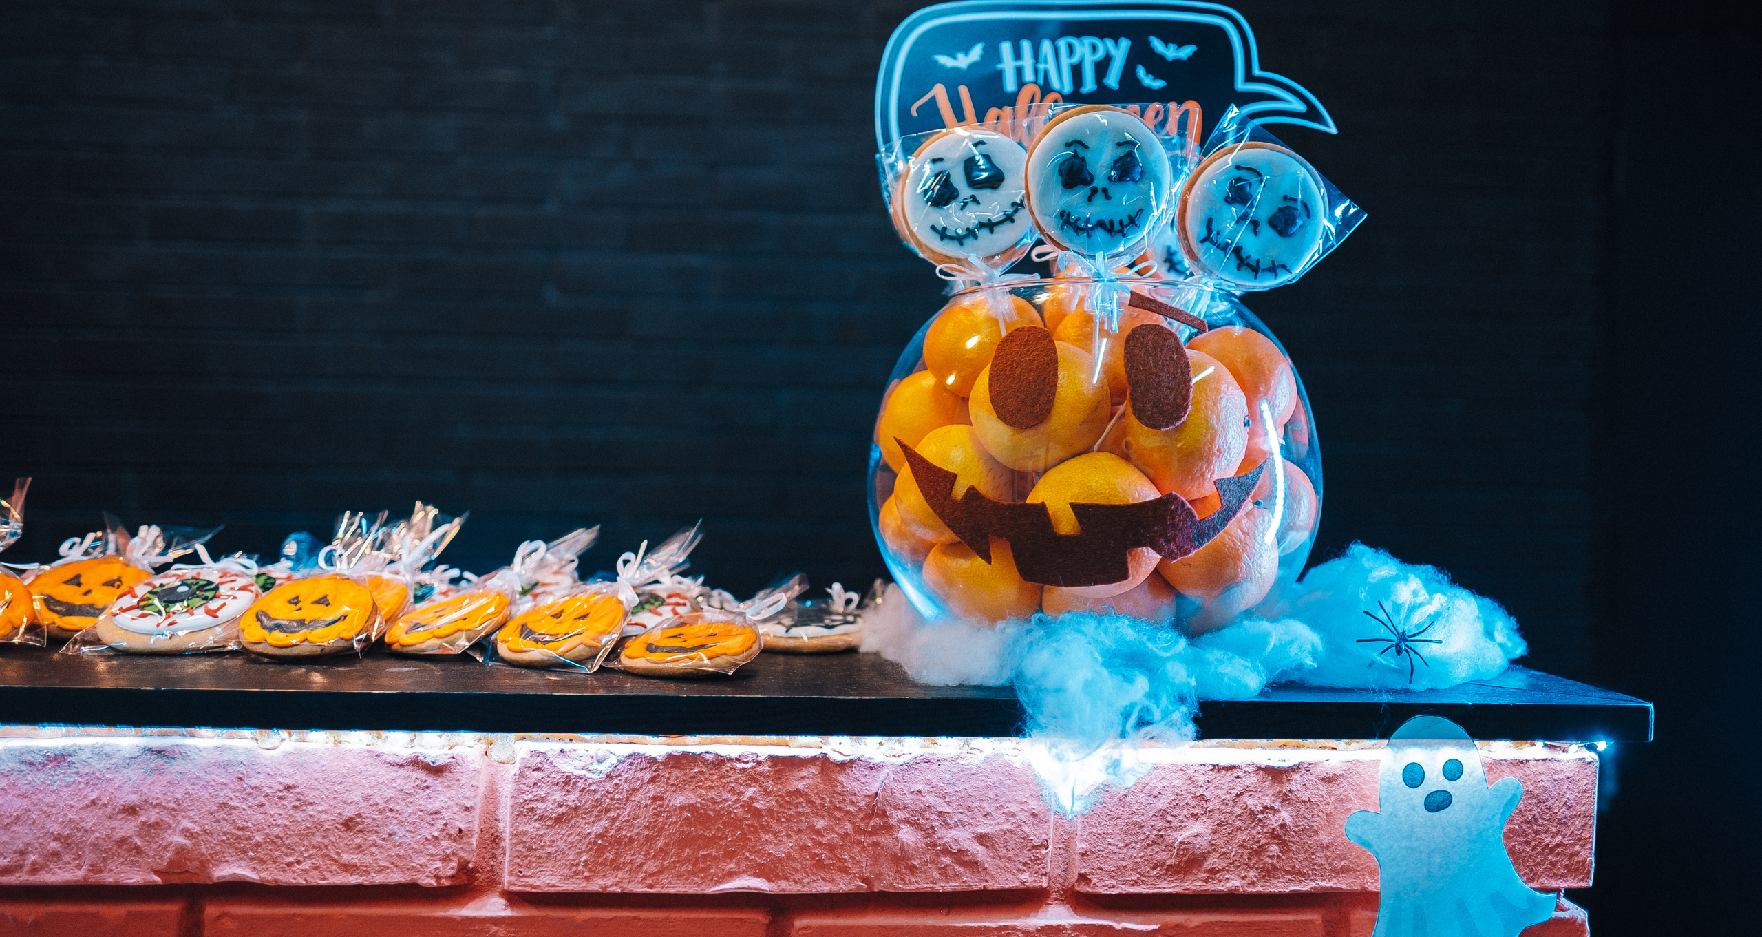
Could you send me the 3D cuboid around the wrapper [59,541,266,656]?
[{"bbox_3d":[-0.415,0.075,0.685,0.100,0.052,0.092,1,-1,-9],"label":"wrapper"}]

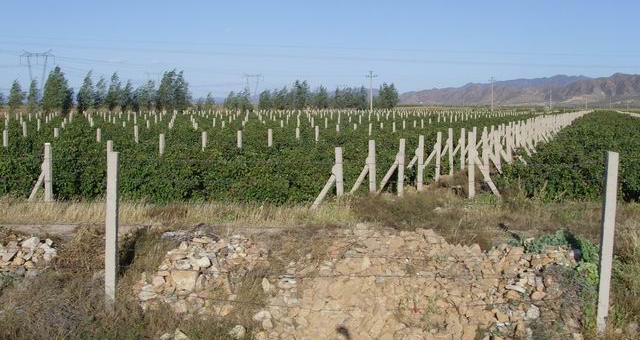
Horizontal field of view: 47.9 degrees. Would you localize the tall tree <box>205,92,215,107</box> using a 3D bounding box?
[{"bbox_3d":[-36.011,-22.812,235.000,3.259,4.888,3.259,0,5,0],"label":"tall tree"}]

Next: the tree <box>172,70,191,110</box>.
[{"bbox_3d":[-33.612,-19.051,175.000,4.499,10.193,4.499,0,5,0],"label":"tree"}]

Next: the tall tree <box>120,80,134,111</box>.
[{"bbox_3d":[-50.721,-19.630,190.000,3.689,8.432,3.689,0,5,0],"label":"tall tree"}]

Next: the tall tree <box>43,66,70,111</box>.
[{"bbox_3d":[-61.389,-18.755,168.000,6.719,10.717,6.719,0,5,0],"label":"tall tree"}]

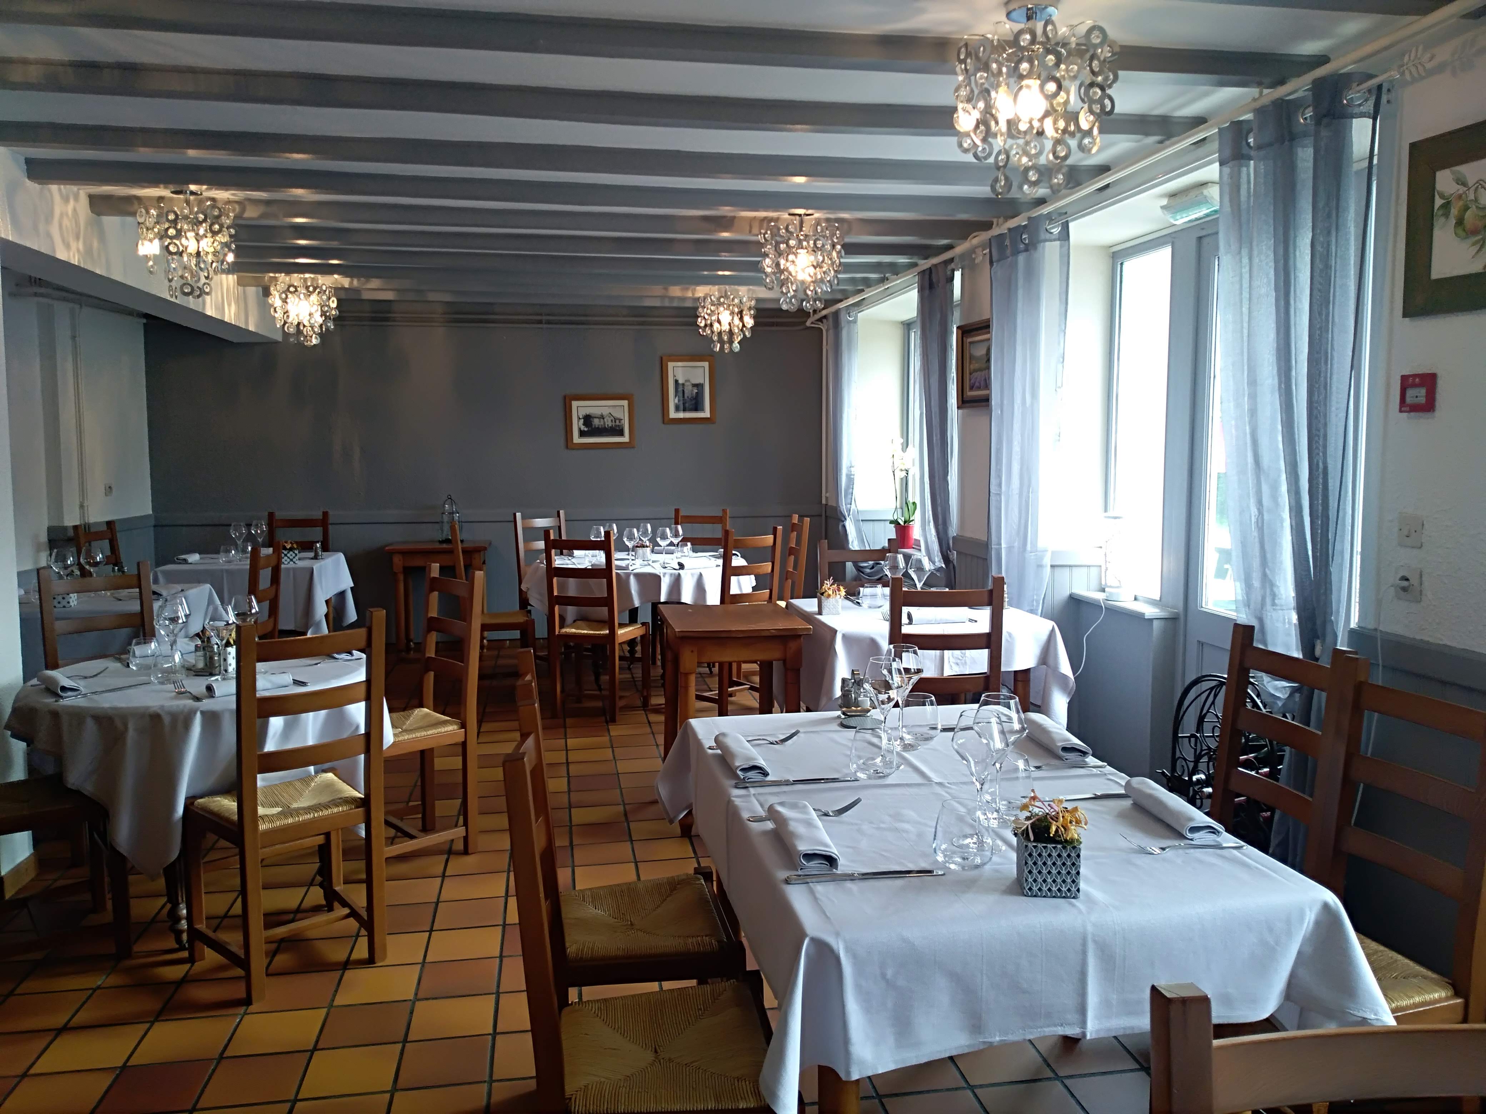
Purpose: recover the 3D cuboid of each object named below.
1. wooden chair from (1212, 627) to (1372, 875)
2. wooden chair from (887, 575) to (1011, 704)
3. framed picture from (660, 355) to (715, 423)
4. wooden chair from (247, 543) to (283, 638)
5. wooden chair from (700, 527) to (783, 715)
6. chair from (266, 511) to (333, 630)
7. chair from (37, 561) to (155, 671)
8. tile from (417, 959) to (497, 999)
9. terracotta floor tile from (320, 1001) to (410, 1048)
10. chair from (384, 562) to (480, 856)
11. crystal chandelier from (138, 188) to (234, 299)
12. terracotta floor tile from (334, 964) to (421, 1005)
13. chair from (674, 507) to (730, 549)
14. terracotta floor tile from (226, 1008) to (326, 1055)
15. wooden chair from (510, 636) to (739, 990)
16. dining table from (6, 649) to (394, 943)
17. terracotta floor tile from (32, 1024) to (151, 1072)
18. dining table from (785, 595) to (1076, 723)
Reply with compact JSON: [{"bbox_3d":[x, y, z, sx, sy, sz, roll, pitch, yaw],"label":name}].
[{"bbox_3d":[1.074,0.680,2.622,0.470,0.980,0.440,-2,6,-12],"label":"wooden chair"},{"bbox_3d":[0.672,0.534,3.914,0.441,0.990,0.438,0,6,0],"label":"wooden chair"},{"bbox_3d":[-0.389,-1.192,7.959,0.392,0.476,0.025,-1,6,-10],"label":"framed picture"},{"bbox_3d":[-2.349,0.443,5.065,0.450,0.985,0.440,-1,6,-6],"label":"wooden chair"},{"bbox_3d":[-0.082,0.333,5.933,0.441,0.990,0.438,-6,8,-43],"label":"wooden chair"},{"bbox_3d":[-2.823,0.209,7.088,0.420,0.972,0.419,-2,6,-13],"label":"chair"},{"bbox_3d":[-2.206,0.526,3.972,0.419,0.972,0.420,5,8,42],"label":"chair"},{"bbox_3d":[-0.749,1.118,2.959,0.200,0.010,0.200,-1,6,-10],"label":"tile"},{"bbox_3d":[-0.935,1.168,2.774,0.200,0.012,0.200,-1,6,-10],"label":"terracotta floor tile"},{"bbox_3d":[-1.179,0.546,3.893,0.438,0.990,0.441,-5,8,-41],"label":"chair"},{"bbox_3d":[-2.173,-1.217,4.374,0.380,0.420,0.380,-1,6,-10],"label":"crystal chandelier"},{"bbox_3d":[-0.953,1.122,2.925,0.200,0.010,0.200,-1,6,-10],"label":"terracotta floor tile"},{"bbox_3d":[-0.324,0.188,7.213,0.420,0.972,0.419,2,6,16],"label":"chair"},{"bbox_3d":[-1.122,1.147,2.687,0.200,0.010,0.200,-1,6,-10],"label":"terracotta floor tile"},{"bbox_3d":[-0.238,0.692,2.288,0.419,0.972,0.420,-1,6,-11],"label":"wooden chair"},{"bbox_3d":[-1.600,0.717,3.366,1.060,0.760,1.060,-1,6,-10],"label":"dining table"},{"bbox_3d":[-1.556,1.181,2.669,0.200,0.012,0.200,-1,6,-10],"label":"terracotta floor tile"},{"bbox_3d":[0.709,0.584,4.544,0.910,0.748,0.810,-2,6,-13],"label":"dining table"}]

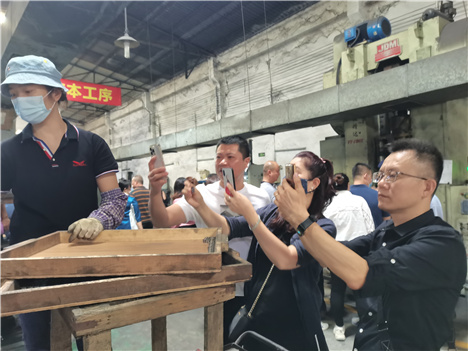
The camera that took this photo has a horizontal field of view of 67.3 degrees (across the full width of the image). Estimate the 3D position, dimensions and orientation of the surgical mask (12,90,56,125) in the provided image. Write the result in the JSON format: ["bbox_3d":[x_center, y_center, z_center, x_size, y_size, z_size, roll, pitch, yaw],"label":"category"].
[{"bbox_3d":[-0.745,-0.252,1.310,0.140,0.118,0.100,-2,12,16],"label":"surgical mask"}]

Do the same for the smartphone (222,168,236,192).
[{"bbox_3d":[-0.015,0.042,1.470,0.010,0.148,0.073,-13,5,-32],"label":"smartphone"}]

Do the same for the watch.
[{"bbox_3d":[0.218,0.151,1.050,0.058,0.026,0.056,-41,-2,-30],"label":"watch"}]

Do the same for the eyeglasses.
[{"bbox_3d":[0.556,0.007,1.150,0.140,0.042,0.140,8,-3,-9],"label":"eyeglasses"}]

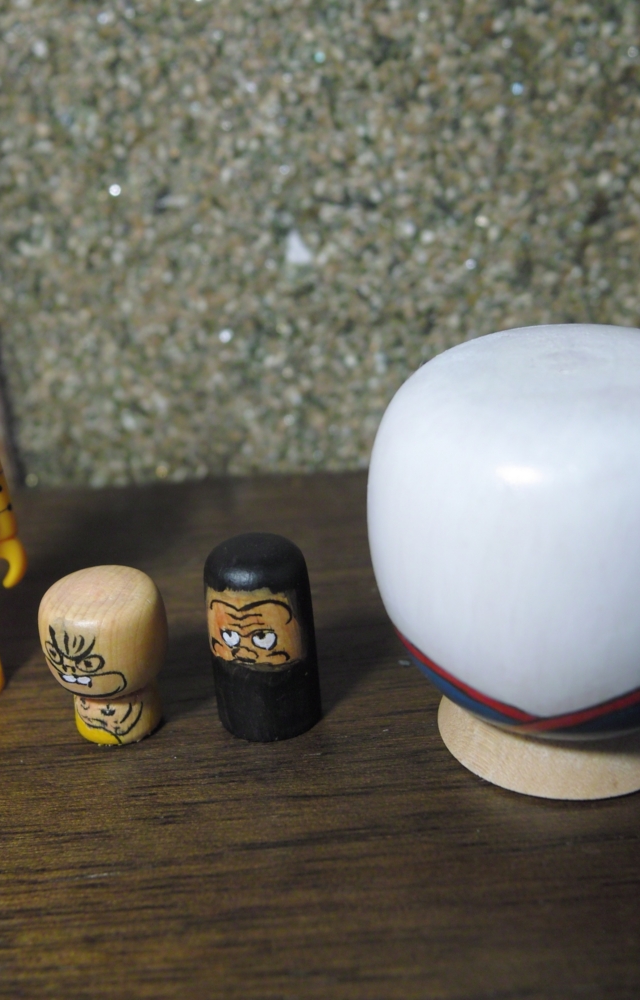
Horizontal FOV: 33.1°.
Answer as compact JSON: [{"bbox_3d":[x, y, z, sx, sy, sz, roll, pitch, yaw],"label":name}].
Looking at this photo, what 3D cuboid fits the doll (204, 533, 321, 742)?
[{"bbox_3d":[-0.008,0.017,0.142,0.014,0.025,0.014,0,23,13],"label":"doll"}]

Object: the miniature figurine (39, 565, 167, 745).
[{"bbox_3d":[-0.028,0.020,0.143,0.016,0.021,0.016,-5,23,2],"label":"miniature figurine"}]

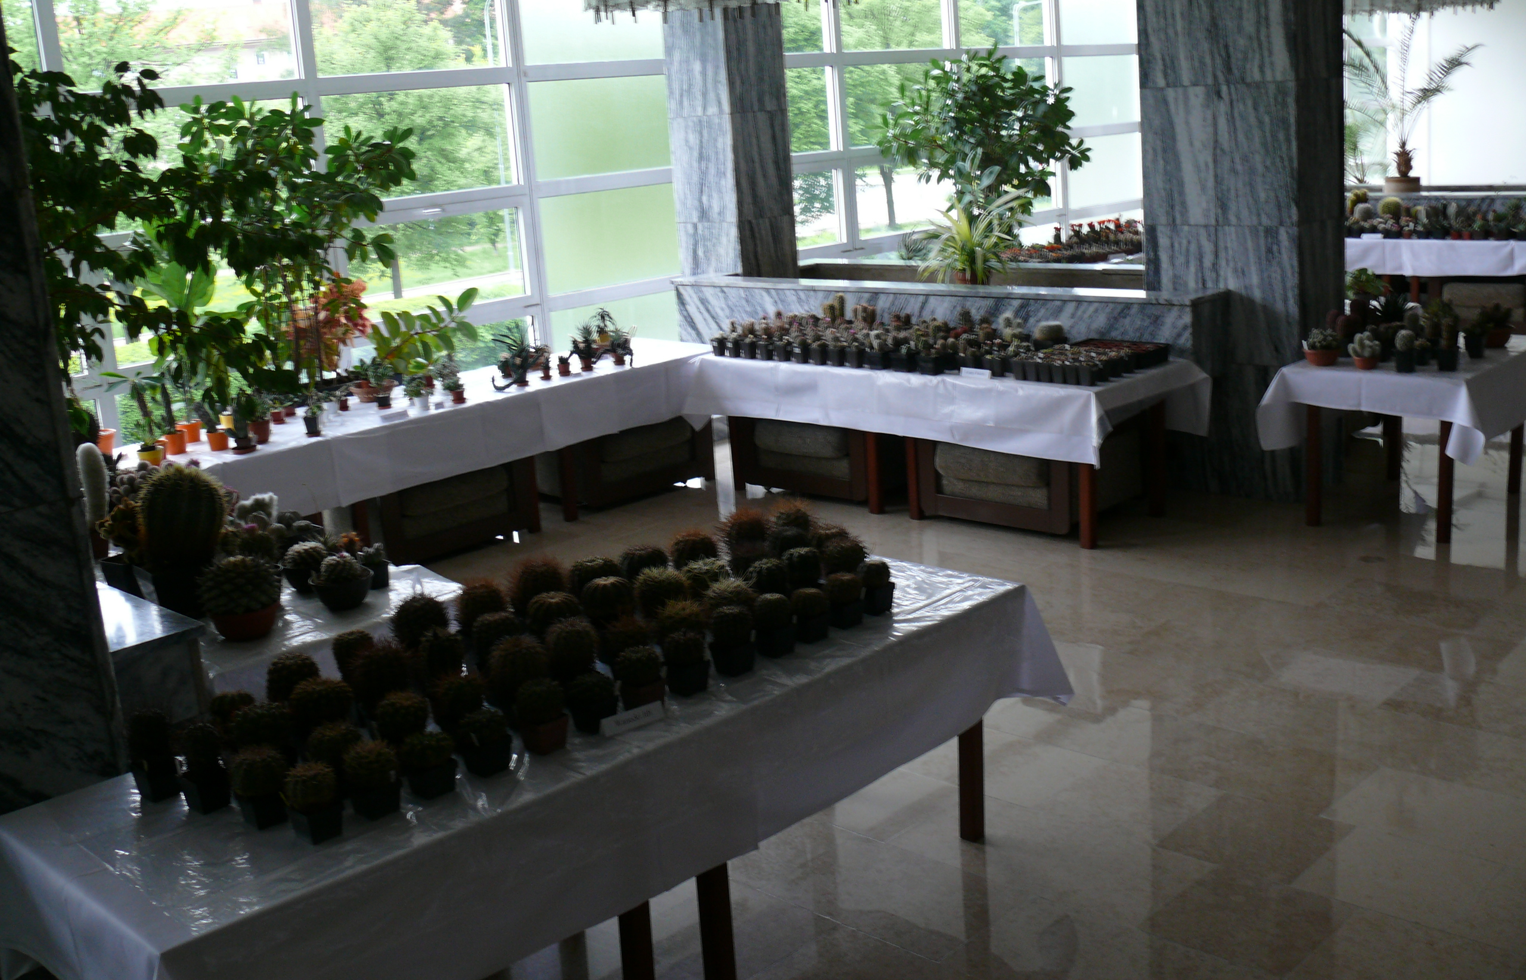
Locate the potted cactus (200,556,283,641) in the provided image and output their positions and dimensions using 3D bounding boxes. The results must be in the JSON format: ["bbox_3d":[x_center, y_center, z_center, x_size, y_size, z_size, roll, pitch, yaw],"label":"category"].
[{"bbox_3d":[-1.338,0.272,3.933,0.205,0.189,0.205,-9,14,-19],"label":"potted cactus"}]

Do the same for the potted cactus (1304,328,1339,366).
[{"bbox_3d":[2.343,-0.601,6.481,0.150,0.155,0.150,-17,19,-41],"label":"potted cactus"}]

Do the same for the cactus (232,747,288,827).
[{"bbox_3d":[-0.935,0.549,2.888,0.103,0.140,0.103,10,19,44],"label":"cactus"}]

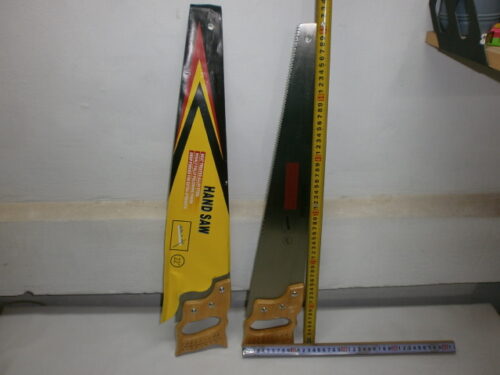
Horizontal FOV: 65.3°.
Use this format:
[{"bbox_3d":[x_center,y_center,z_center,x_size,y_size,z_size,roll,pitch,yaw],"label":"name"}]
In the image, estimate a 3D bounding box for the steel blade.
[{"bbox_3d":[0.048,0.037,0.687,0.118,0.605,0.025,1,20,-1],"label":"steel blade"}]

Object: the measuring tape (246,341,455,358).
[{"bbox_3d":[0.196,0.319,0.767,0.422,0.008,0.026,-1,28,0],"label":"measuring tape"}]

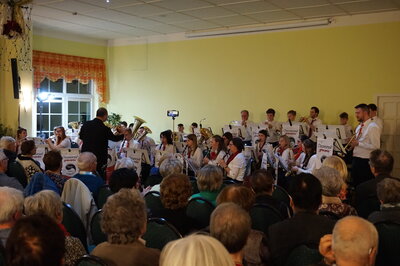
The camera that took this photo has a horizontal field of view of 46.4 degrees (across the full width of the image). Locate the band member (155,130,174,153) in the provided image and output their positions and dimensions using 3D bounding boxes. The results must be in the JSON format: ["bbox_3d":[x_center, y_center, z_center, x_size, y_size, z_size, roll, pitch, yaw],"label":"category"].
[{"bbox_3d":[-0.770,0.603,9.001,0.500,1.280,0.720,3,3,37],"label":"band member"}]

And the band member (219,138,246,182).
[{"bbox_3d":[0.398,0.718,6.973,0.720,1.270,0.500,0,3,-22],"label":"band member"}]

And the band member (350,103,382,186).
[{"bbox_3d":[2.310,0.496,6.580,0.420,1.810,0.520,0,3,-20],"label":"band member"}]

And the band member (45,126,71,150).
[{"bbox_3d":[-2.571,0.575,8.185,0.580,1.371,0.780,2,3,23],"label":"band member"}]

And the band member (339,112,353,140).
[{"bbox_3d":[2.877,0.444,9.275,0.400,1.690,0.460,-1,3,-41],"label":"band member"}]

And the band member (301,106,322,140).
[{"bbox_3d":[2.019,0.409,8.502,0.550,1.757,0.500,3,3,41],"label":"band member"}]

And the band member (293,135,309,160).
[{"bbox_3d":[1.521,0.681,7.659,0.780,1.283,0.520,-1,3,-23],"label":"band member"}]

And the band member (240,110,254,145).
[{"bbox_3d":[1.038,0.351,10.461,0.500,1.710,0.400,2,3,25],"label":"band member"}]

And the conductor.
[{"bbox_3d":[-1.484,0.451,7.426,0.600,1.709,0.580,2,3,30],"label":"conductor"}]

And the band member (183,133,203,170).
[{"bbox_3d":[-0.301,0.664,7.756,0.780,1.275,0.520,-1,3,-26],"label":"band member"}]

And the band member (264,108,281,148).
[{"bbox_3d":[1.327,0.410,8.753,0.520,1.719,0.450,2,3,23],"label":"band member"}]

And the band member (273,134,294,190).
[{"bbox_3d":[1.361,0.684,8.189,0.720,1.260,0.500,-1,3,-34],"label":"band member"}]

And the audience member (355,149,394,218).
[{"bbox_3d":[1.589,0.805,4.426,0.550,1.333,0.820,0,3,-12],"label":"audience member"}]

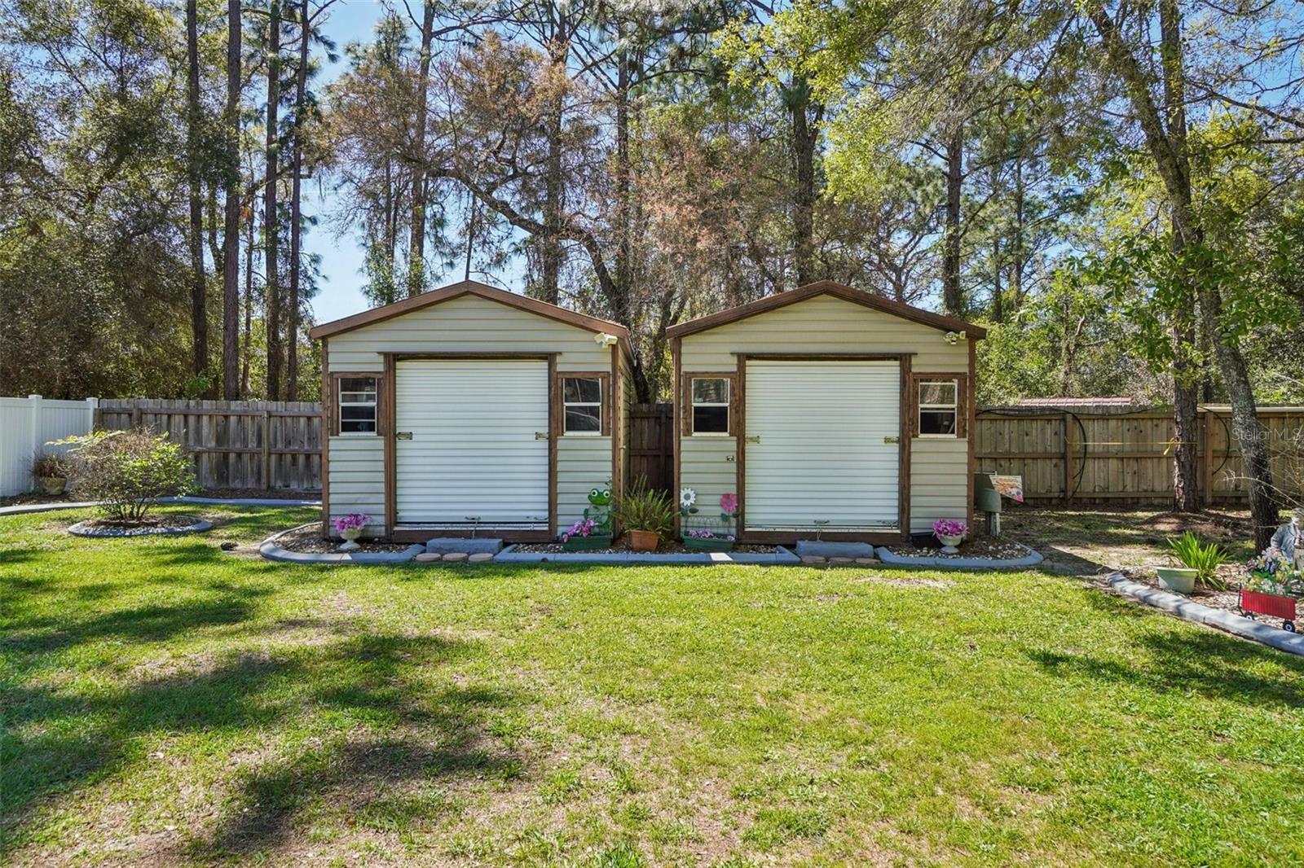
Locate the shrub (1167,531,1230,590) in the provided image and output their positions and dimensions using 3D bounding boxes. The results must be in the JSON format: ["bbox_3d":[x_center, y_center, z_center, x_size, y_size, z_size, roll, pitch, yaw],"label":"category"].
[{"bbox_3d":[4.721,1.090,6.880,0.480,0.490,0.450,0,1,0],"label":"shrub"}]

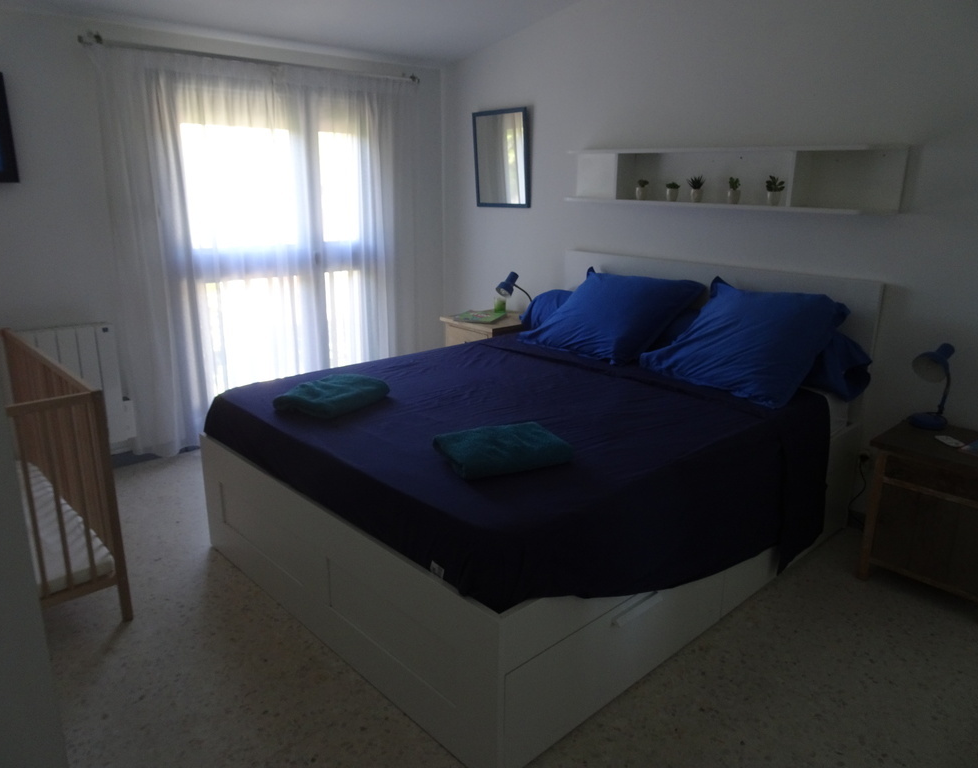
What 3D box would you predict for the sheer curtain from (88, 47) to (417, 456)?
[{"bbox_3d":[-1.105,-0.694,3.927,1.790,1.940,0.120,-13,20,-41],"label":"sheer curtain"}]

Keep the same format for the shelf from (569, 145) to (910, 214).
[{"bbox_3d":[0.972,-0.923,3.210,0.165,0.250,1.580,-13,20,-41],"label":"shelf"}]

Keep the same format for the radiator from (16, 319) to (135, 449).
[{"bbox_3d":[-1.992,0.034,3.315,0.520,0.585,0.100,-13,20,-41],"label":"radiator"}]

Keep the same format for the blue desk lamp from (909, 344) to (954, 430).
[{"bbox_3d":[1.629,0.002,2.611,0.195,0.305,0.140,-13,20,-41],"label":"blue desk lamp"}]

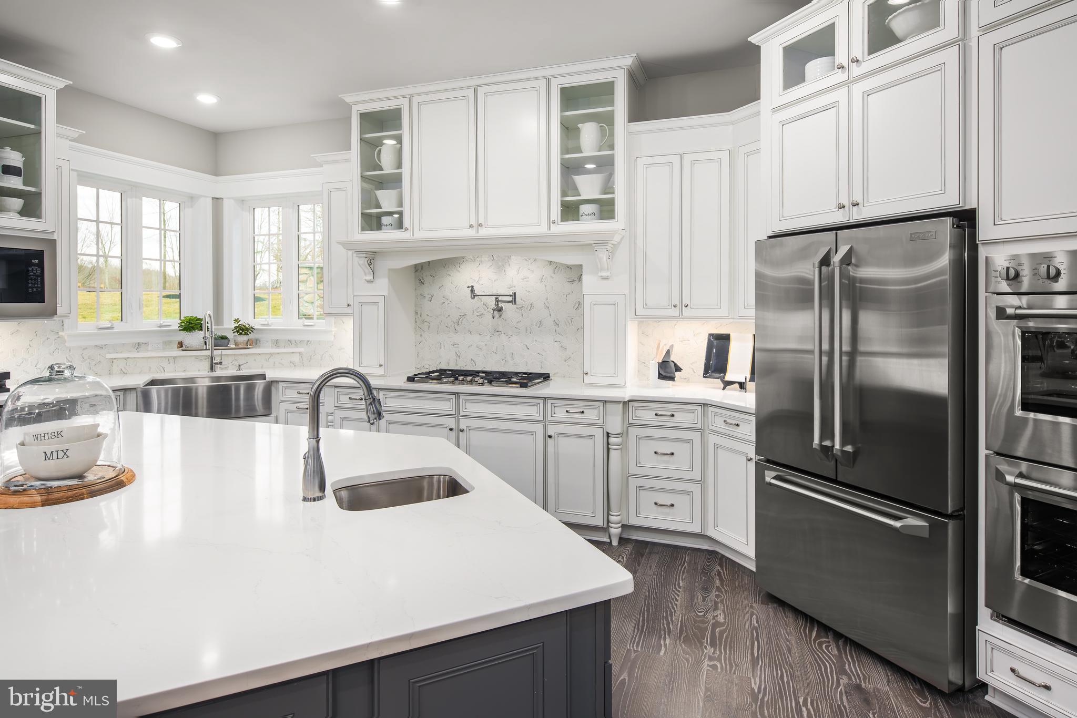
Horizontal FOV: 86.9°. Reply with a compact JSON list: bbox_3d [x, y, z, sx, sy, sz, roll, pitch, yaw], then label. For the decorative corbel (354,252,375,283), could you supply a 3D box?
[{"bbox_3d":[-1.318,-0.698,4.351,0.100,0.230,0.150,1,3,18],"label":"decorative corbel"}]

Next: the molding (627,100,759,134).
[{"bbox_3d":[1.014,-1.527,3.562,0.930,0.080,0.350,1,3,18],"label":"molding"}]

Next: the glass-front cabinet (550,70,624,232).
[{"bbox_3d":[0.396,-1.420,4.071,0.530,1.071,0.420,1,3,18],"label":"glass-front cabinet"}]

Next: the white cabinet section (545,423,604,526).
[{"bbox_3d":[0.315,0.714,3.815,0.364,0.600,0.520,1,3,18],"label":"white cabinet section"}]

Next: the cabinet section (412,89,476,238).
[{"bbox_3d":[-0.647,-1.457,4.396,0.519,1.063,0.370,1,3,18],"label":"cabinet section"}]

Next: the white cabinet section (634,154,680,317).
[{"bbox_3d":[0.847,-0.824,3.935,0.286,1.062,0.330,1,3,18],"label":"white cabinet section"}]

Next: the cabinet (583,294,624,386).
[{"bbox_3d":[0.490,-0.143,3.983,0.287,0.612,0.330,1,3,18],"label":"cabinet"}]

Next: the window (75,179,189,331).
[{"bbox_3d":[-3.448,-0.834,4.848,0.100,1.160,0.990,1,3,18],"label":"window"}]

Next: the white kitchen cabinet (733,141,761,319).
[{"bbox_3d":[1.506,-0.788,3.489,0.330,1.090,0.500,-2,3,-27],"label":"white kitchen cabinet"}]

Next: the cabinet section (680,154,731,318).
[{"bbox_3d":[1.137,-0.816,3.838,0.286,1.064,0.330,1,3,18],"label":"cabinet section"}]

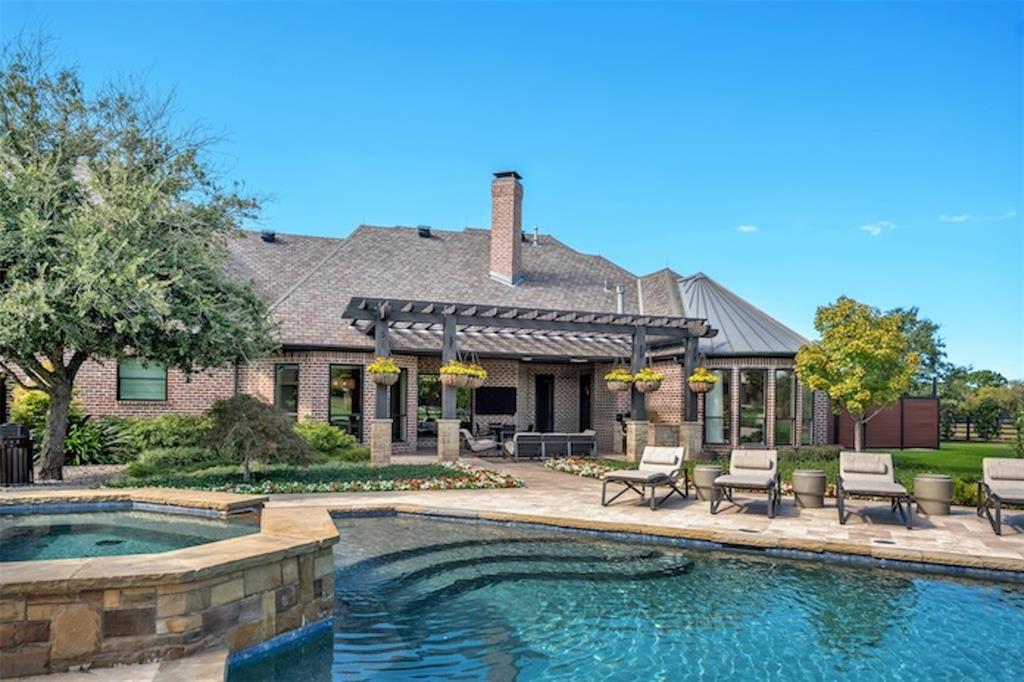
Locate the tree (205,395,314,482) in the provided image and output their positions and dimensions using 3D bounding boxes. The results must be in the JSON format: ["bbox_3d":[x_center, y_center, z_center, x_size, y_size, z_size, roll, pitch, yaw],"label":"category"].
[{"bbox_3d":[-4.440,1.715,12.000,1.950,1.550,1.900,0,-4,0],"label":"tree"}]

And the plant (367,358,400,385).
[{"bbox_3d":[-2.787,0.661,14.800,0.720,0.640,0.720,0,-4,0],"label":"plant"}]

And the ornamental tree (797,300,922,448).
[{"bbox_3d":[9.417,0.968,18.600,3.300,4.400,3.200,0,-4,0],"label":"ornamental tree"}]

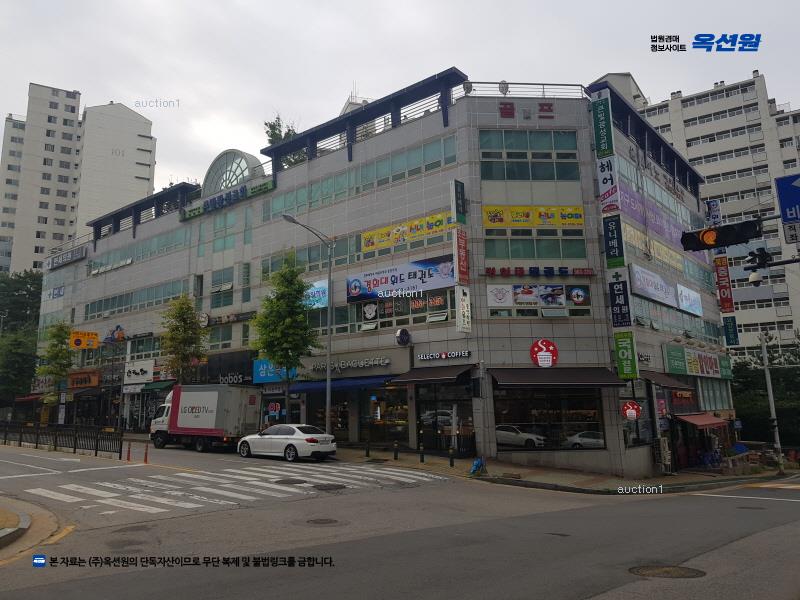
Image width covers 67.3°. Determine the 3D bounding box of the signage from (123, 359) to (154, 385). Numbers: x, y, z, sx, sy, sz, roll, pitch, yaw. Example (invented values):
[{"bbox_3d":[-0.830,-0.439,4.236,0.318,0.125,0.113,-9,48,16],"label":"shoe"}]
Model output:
[{"bbox_3d":[-18.711,5.231,43.255,3.854,1.562,0.200,-9,-14,37],"label":"signage"}]

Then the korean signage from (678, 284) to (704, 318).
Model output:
[{"bbox_3d":[18.671,0.114,38.795,0.200,1.550,5.000,-10,-14,40],"label":"korean signage"}]

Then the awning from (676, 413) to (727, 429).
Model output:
[{"bbox_3d":[17.510,6.919,34.659,1.150,0.800,6.500,-11,-15,40],"label":"awning"}]

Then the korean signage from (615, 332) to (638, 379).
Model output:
[{"bbox_3d":[10.391,2.538,27.516,0.833,2.156,0.250,-10,-14,37],"label":"korean signage"}]

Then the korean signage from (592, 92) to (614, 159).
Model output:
[{"bbox_3d":[9.938,-8.609,29.585,0.770,3.361,0.200,-11,-15,40],"label":"korean signage"}]

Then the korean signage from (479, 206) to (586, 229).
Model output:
[{"bbox_3d":[6.293,-3.938,28.231,4.858,1.083,0.080,0,-11,-4],"label":"korean signage"}]

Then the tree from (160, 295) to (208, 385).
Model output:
[{"bbox_3d":[-12.893,3.933,36.001,3.000,8.800,3.000,-9,-13,37],"label":"tree"}]

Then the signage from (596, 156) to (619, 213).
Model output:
[{"bbox_3d":[10.331,-5.648,29.549,0.880,2.820,0.220,-8,-13,32],"label":"signage"}]

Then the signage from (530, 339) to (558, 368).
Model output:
[{"bbox_3d":[6.532,2.376,26.991,1.291,1.294,0.150,0,-11,-4],"label":"signage"}]

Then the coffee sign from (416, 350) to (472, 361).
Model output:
[{"bbox_3d":[2.017,2.633,28.660,2.950,0.400,0.140,-9,-13,37],"label":"coffee sign"}]

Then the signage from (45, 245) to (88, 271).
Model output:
[{"bbox_3d":[-29.802,-3.606,53.958,7.862,1.066,0.300,-10,-14,37],"label":"signage"}]

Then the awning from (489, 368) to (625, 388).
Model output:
[{"bbox_3d":[6.766,3.392,26.128,5.526,0.969,1.500,0,-11,-4],"label":"awning"}]

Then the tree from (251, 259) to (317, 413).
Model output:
[{"bbox_3d":[-5.696,2.426,30.154,3.262,9.835,3.262,-1,-11,0],"label":"tree"}]

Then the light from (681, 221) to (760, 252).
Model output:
[{"bbox_3d":[6.467,-1.296,12.110,1.420,0.380,0.350,-10,-13,38],"label":"light"}]

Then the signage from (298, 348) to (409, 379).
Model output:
[{"bbox_3d":[-2.420,3.384,31.364,7.672,1.201,0.300,-10,-14,37],"label":"signage"}]

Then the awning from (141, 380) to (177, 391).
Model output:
[{"bbox_3d":[-17.120,6.110,42.478,3.000,0.650,1.150,-9,-13,37],"label":"awning"}]

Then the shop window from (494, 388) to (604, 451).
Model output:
[{"bbox_3d":[6.631,5.122,26.601,4.825,2.943,0.120,0,-11,-4],"label":"shop window"}]

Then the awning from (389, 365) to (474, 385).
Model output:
[{"bbox_3d":[1.522,3.396,27.369,3.543,0.782,1.734,-10,-14,37],"label":"awning"}]

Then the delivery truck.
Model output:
[{"bbox_3d":[-10.017,6.037,30.892,6.250,3.200,2.200,-7,-12,36],"label":"delivery truck"}]

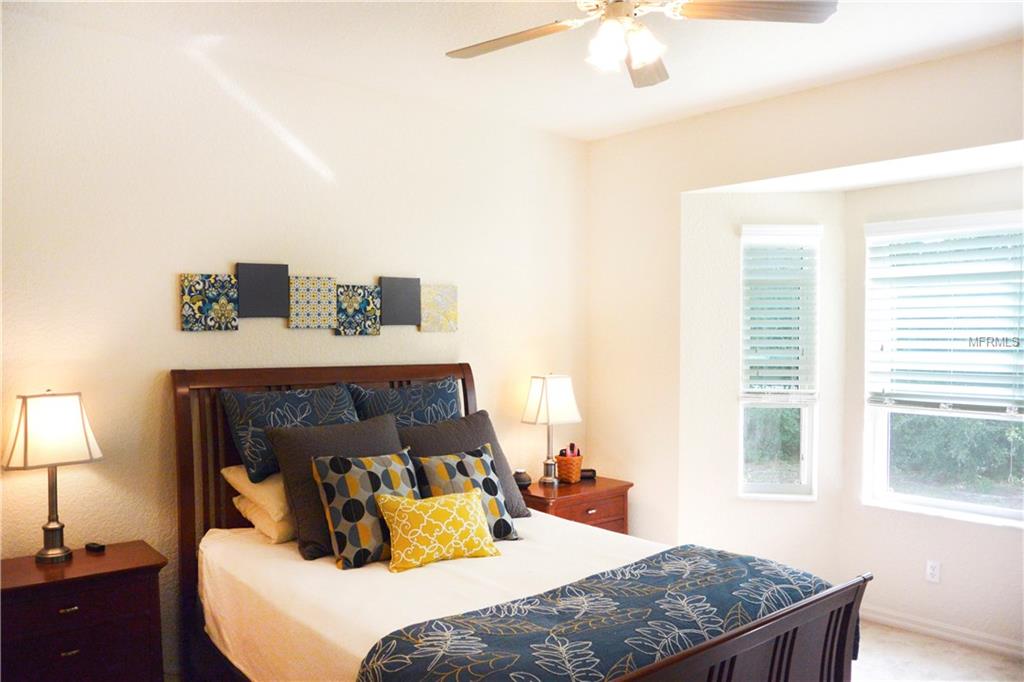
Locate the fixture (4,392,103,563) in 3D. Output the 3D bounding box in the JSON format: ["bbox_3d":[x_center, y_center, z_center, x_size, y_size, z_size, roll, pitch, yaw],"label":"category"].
[{"bbox_3d":[-1.768,0.524,2.965,0.315,0.635,0.220,0,1,-40],"label":"fixture"}]

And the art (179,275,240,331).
[{"bbox_3d":[-1.356,-0.170,3.442,0.252,0.255,0.025,0,1,-40],"label":"art"}]

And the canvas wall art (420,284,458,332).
[{"bbox_3d":[-0.407,-0.177,4.235,0.252,0.255,0.025,0,1,-40],"label":"canvas wall art"}]

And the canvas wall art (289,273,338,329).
[{"bbox_3d":[-0.979,-0.186,3.757,0.252,0.255,0.025,0,1,-40],"label":"canvas wall art"}]

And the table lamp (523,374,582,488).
[{"bbox_3d":[0.228,0.526,4.571,0.335,0.630,0.230,0,1,-40],"label":"table lamp"}]

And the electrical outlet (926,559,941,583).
[{"bbox_3d":[2.194,1.200,3.995,0.010,0.115,0.072,0,1,-40],"label":"electrical outlet"}]

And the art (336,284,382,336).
[{"bbox_3d":[-0.789,-0.154,3.916,0.252,0.255,0.025,0,1,-40],"label":"art"}]

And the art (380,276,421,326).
[{"bbox_3d":[-0.599,-0.209,4.074,0.252,0.255,0.025,0,1,-40],"label":"art"}]

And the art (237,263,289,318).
[{"bbox_3d":[-1.170,-0.235,3.596,0.252,0.255,0.025,0,1,-40],"label":"art"}]

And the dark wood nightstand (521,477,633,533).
[{"bbox_3d":[0.332,1.193,4.471,0.671,0.700,0.400,0,1,-40],"label":"dark wood nightstand"}]

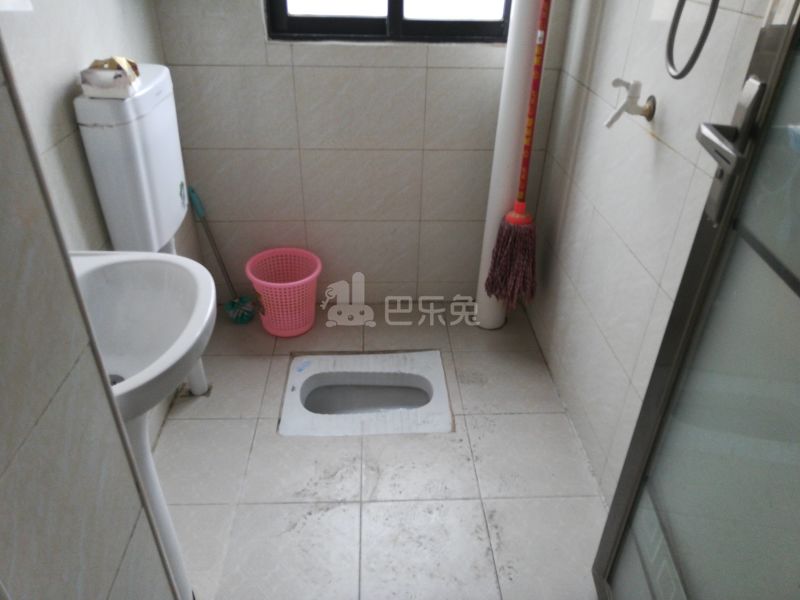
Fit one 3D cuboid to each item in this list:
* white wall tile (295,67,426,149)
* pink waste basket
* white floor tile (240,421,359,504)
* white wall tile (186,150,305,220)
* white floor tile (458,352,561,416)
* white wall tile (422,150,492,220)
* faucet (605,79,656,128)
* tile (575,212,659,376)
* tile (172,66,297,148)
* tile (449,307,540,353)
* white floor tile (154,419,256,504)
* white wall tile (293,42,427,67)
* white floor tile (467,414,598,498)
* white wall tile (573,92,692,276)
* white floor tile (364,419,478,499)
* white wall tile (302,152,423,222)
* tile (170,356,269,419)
[{"bbox_3d":[-0.119,-0.599,1.882,0.399,0.250,0.010,0,31,-3],"label":"white wall tile"},{"bbox_3d":[-0.394,-0.018,2.091,0.256,0.238,0.256,0,32,-3],"label":"pink waste basket"},{"bbox_3d":[-0.251,0.422,1.603,0.300,0.010,0.300,0,32,-3],"label":"white floor tile"},{"bbox_3d":[-0.517,-0.384,1.992,0.387,0.250,0.010,0,31,-3],"label":"white wall tile"},{"bbox_3d":[0.336,0.258,1.883,0.300,0.010,0.300,0,32,-3],"label":"white floor tile"},{"bbox_3d":[0.274,-0.386,2.030,0.399,0.250,0.010,0,31,-3],"label":"white wall tile"},{"bbox_3d":[0.466,-0.397,1.221,0.090,0.095,0.050,0,32,-3],"label":"faucet"},{"bbox_3d":[0.521,-0.023,1.453,0.010,0.251,0.400,-1,32,-3],"label":"tile"},{"bbox_3d":[-0.511,-0.598,1.863,0.387,0.250,0.010,0,31,-3],"label":"tile"},{"bbox_3d":[0.324,0.104,2.159,0.304,0.010,0.297,0,32,-3],"label":"tile"},{"bbox_3d":[-0.525,0.418,1.575,0.257,0.010,0.306,0,31,-3],"label":"white floor tile"},{"bbox_3d":[-0.115,-0.735,1.800,0.399,0.067,0.010,0,31,-3],"label":"white wall tile"},{"bbox_3d":[0.348,0.418,1.630,0.300,0.010,0.300,0,32,-3],"label":"white floor tile"},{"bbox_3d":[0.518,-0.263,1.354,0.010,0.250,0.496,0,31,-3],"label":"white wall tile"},{"bbox_3d":[0.049,0.420,1.616,0.300,0.010,0.300,0,32,-3],"label":"white floor tile"},{"bbox_3d":[-0.124,-0.378,2.000,0.400,0.250,0.010,0,32,-3],"label":"white wall tile"},{"bbox_3d":[-0.538,0.260,1.837,0.257,0.010,0.306,0,31,-3],"label":"tile"}]

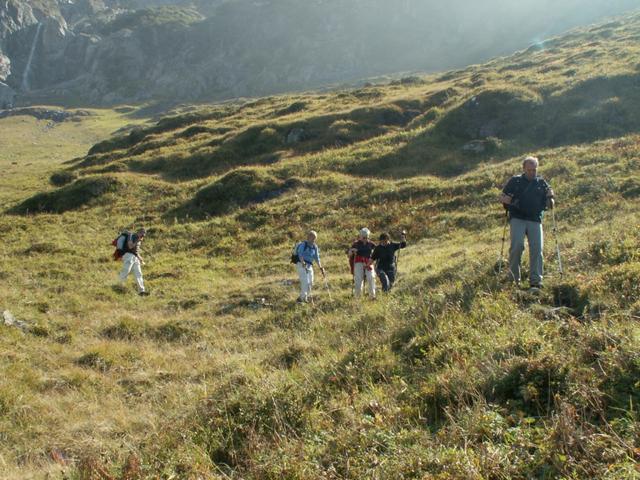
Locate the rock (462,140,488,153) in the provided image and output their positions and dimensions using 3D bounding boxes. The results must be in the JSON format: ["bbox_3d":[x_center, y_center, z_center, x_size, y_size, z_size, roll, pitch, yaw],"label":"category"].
[{"bbox_3d":[7.407,-4.482,39.000,1.120,0.550,0.850,0,4,0],"label":"rock"}]

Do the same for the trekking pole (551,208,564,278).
[{"bbox_3d":[3.158,0.013,10.850,0.050,1.050,0.050,-9,5,0],"label":"trekking pole"}]

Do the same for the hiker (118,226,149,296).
[{"bbox_3d":[-4.562,0.538,19.900,0.720,1.700,0.550,1,4,7],"label":"hiker"}]

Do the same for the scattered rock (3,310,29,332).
[{"bbox_3d":[-6.064,1.623,16.200,0.500,0.340,0.420,0,4,0],"label":"scattered rock"}]

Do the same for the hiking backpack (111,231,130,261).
[{"bbox_3d":[-4.880,0.135,19.900,0.340,0.660,0.380,17,3,5],"label":"hiking backpack"}]

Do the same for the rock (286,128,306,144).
[{"bbox_3d":[-1.387,-6.107,48.000,1.150,0.900,0.950,0,4,0],"label":"rock"}]

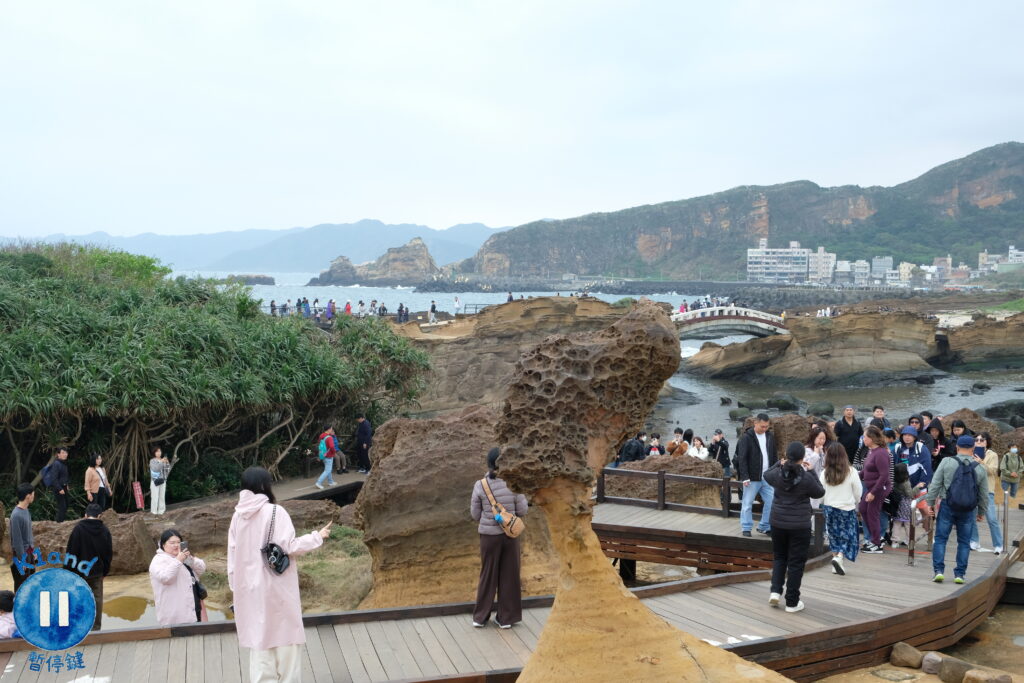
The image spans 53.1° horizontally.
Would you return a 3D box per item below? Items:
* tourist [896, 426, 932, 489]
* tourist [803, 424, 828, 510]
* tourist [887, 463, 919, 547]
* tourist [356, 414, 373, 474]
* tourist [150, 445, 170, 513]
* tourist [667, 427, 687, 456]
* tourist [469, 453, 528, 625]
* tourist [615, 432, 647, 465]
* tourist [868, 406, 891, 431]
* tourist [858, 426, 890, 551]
[{"bbox_3d":[5.620,2.005,14.357,0.540,1.640,0.420,2,5,29],"label":"tourist"},{"bbox_3d":[4.188,1.980,14.156,0.480,1.610,0.380,0,4,-6],"label":"tourist"},{"bbox_3d":[5.046,2.134,13.238,0.360,1.100,0.380,3,5,37],"label":"tourist"},{"bbox_3d":[-4.164,2.896,28.913,0.400,1.710,0.500,-1,4,-12],"label":"tourist"},{"bbox_3d":[-8.393,3.305,24.487,0.460,1.580,0.450,-4,5,-43],"label":"tourist"},{"bbox_3d":[3.431,2.612,21.231,0.470,1.650,0.420,0,4,7],"label":"tourist"},{"bbox_3d":[-0.113,1.767,9.280,0.520,1.620,0.420,0,4,5],"label":"tourist"},{"bbox_3d":[2.352,2.570,20.552,0.650,1.500,0.500,1,4,17],"label":"tourist"},{"bbox_3d":[6.364,1.968,17.760,0.520,1.710,0.360,1,4,17],"label":"tourist"},{"bbox_3d":[4.667,1.886,13.168,0.420,1.630,0.480,-1,4,-16],"label":"tourist"}]

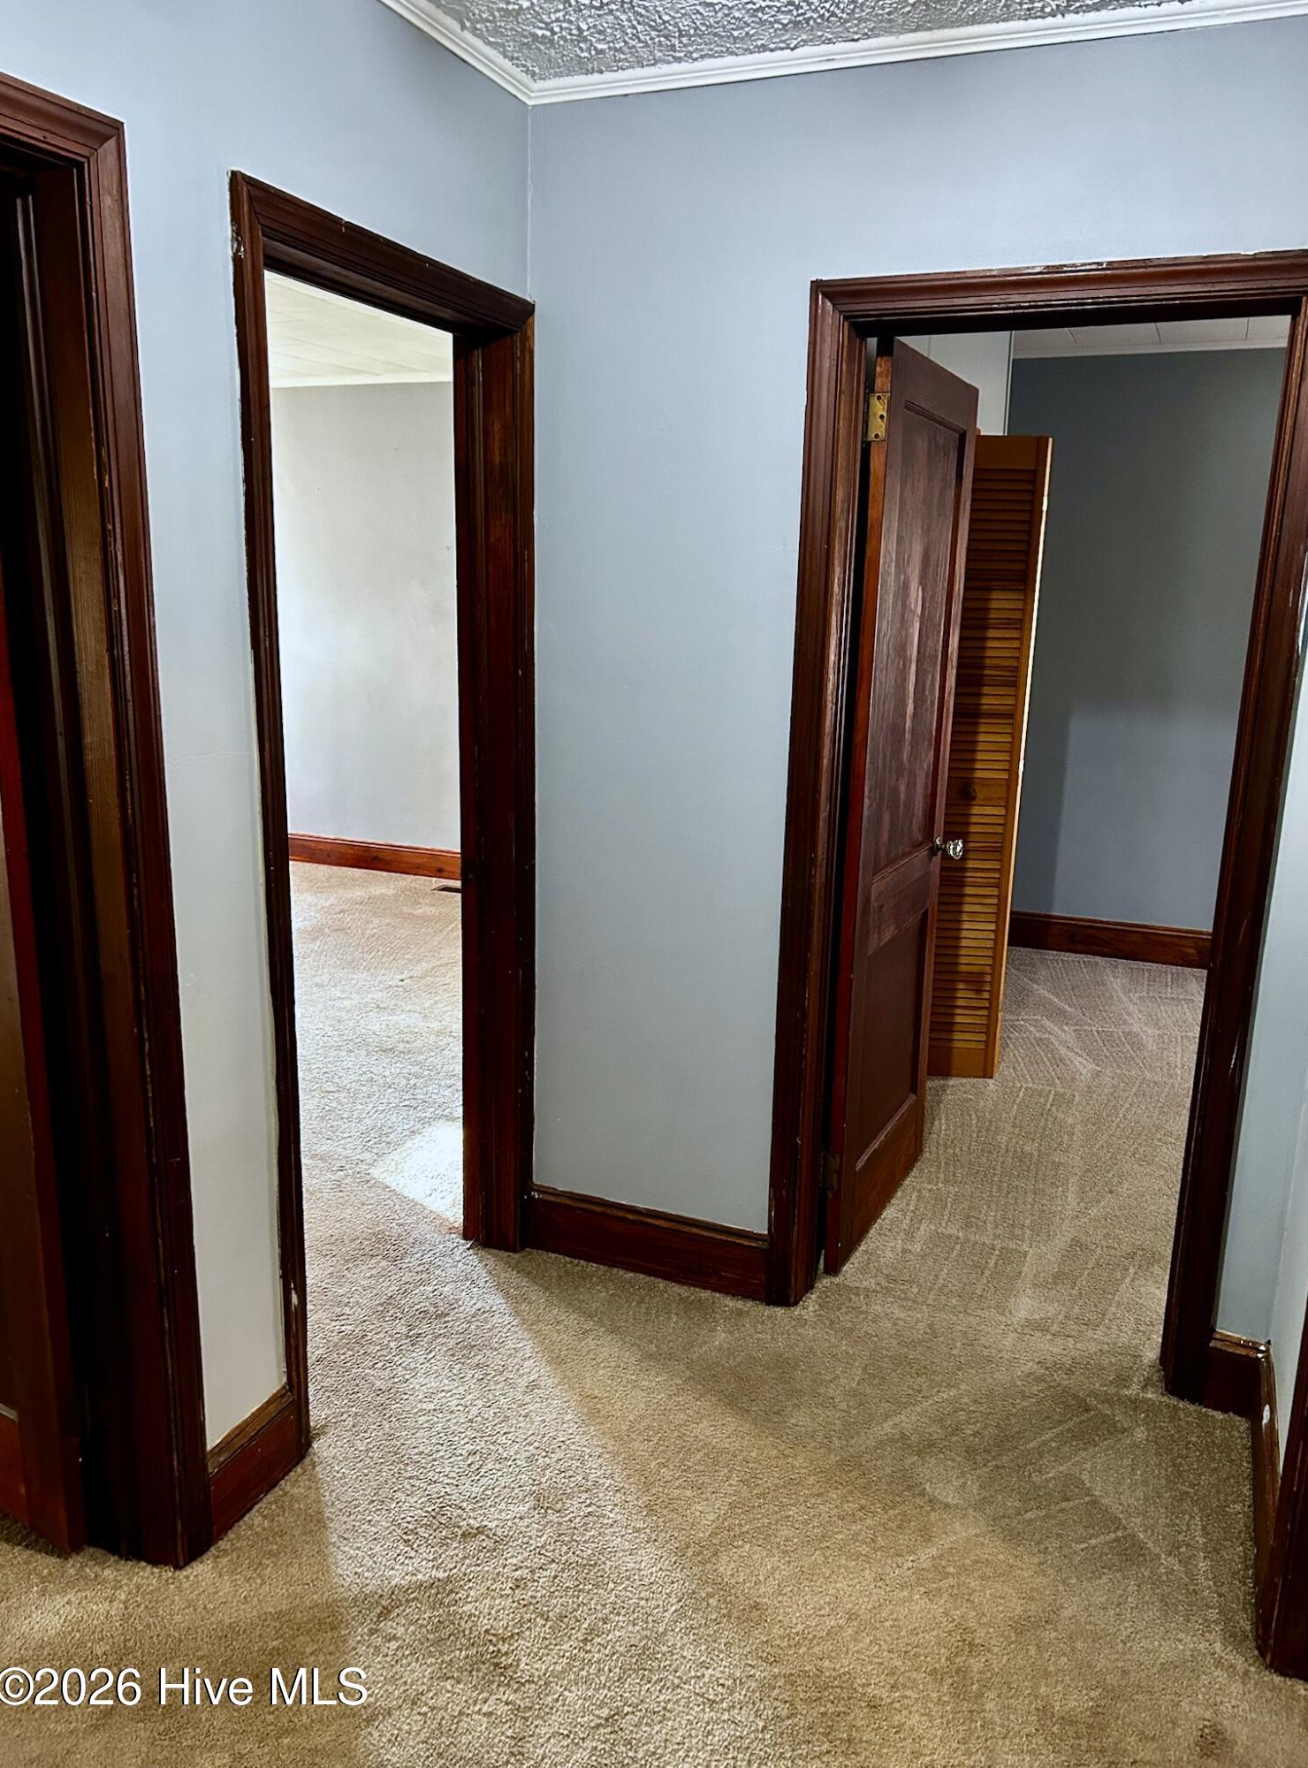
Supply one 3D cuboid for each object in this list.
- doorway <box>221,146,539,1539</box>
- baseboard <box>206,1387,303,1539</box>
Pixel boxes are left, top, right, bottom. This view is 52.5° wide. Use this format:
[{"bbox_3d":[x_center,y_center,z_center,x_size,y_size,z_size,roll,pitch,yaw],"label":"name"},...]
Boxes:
[{"bbox_3d":[-0.521,-0.082,2.548,0.181,2.095,0.903,6,14,21],"label":"doorway"},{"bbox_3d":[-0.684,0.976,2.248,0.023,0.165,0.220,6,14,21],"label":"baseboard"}]

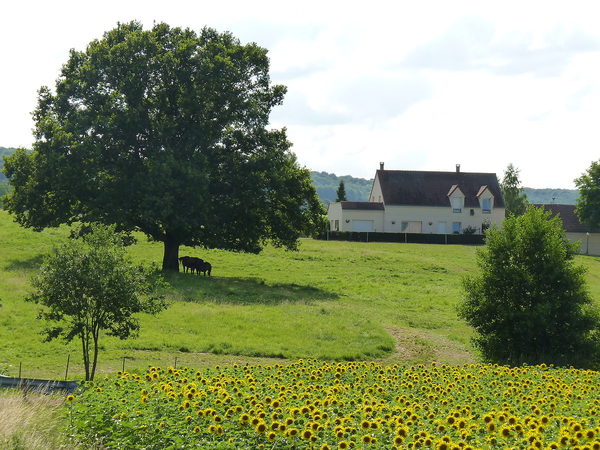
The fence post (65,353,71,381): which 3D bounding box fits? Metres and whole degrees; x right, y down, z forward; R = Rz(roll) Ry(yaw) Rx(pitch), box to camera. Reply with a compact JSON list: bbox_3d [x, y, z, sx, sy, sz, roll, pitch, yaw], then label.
[{"bbox_3d":[-9.488,5.841,80.000,0.070,1.220,0.070,7,-2,0],"label":"fence post"}]

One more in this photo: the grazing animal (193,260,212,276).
[{"bbox_3d":[-7.965,3.554,160.000,1.800,1.320,0.600,0,-2,16],"label":"grazing animal"}]

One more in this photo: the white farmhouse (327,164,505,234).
[{"bbox_3d":[13.181,-2.478,222.000,18.560,8.890,8.200,1,-2,-10],"label":"white farmhouse"}]

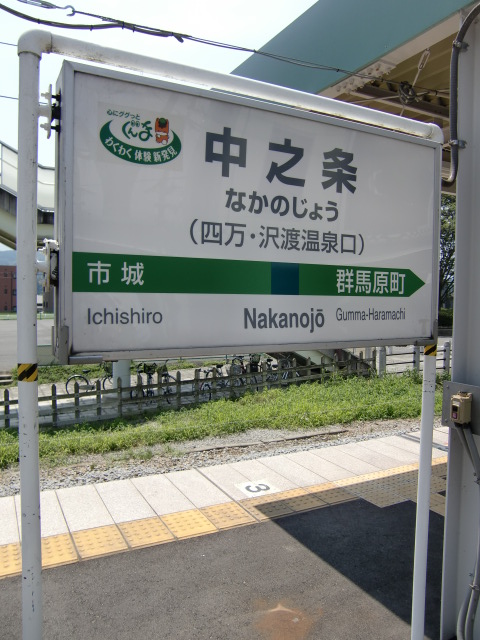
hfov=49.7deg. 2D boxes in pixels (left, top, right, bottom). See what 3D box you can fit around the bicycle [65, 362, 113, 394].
[{"bbox_3d":[-4.400,1.770,15.800,1.770,1.050,0.570,0,4,-21],"label":"bicycle"}]

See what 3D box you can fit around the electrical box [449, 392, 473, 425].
[{"bbox_3d":[0.981,0.393,2.290,0.076,0.112,0.052,-1,4,-28],"label":"electrical box"}]

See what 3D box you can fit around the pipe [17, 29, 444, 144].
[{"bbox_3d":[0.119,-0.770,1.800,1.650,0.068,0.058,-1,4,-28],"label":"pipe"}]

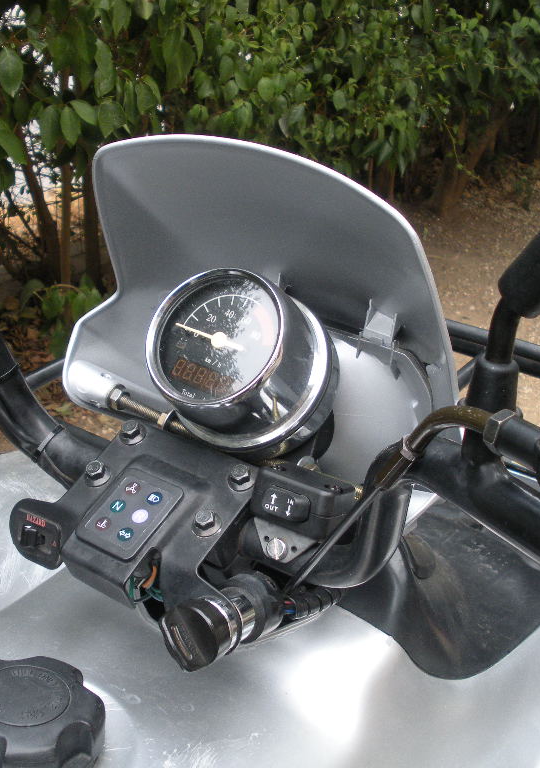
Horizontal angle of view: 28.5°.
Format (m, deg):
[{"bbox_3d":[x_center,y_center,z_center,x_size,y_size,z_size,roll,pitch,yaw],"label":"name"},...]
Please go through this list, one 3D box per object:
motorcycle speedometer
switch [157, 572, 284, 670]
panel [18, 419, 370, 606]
[{"bbox_3d":[-0.017,-0.011,0.628,0.102,0.102,0.078,20,-12,30],"label":"motorcycle speedometer"},{"bbox_3d":[-0.023,0.118,0.535,0.037,0.039,0.074,20,17,30],"label":"switch"},{"bbox_3d":[-0.056,0.075,0.595,0.175,0.048,0.105,20,55,30],"label":"panel"}]

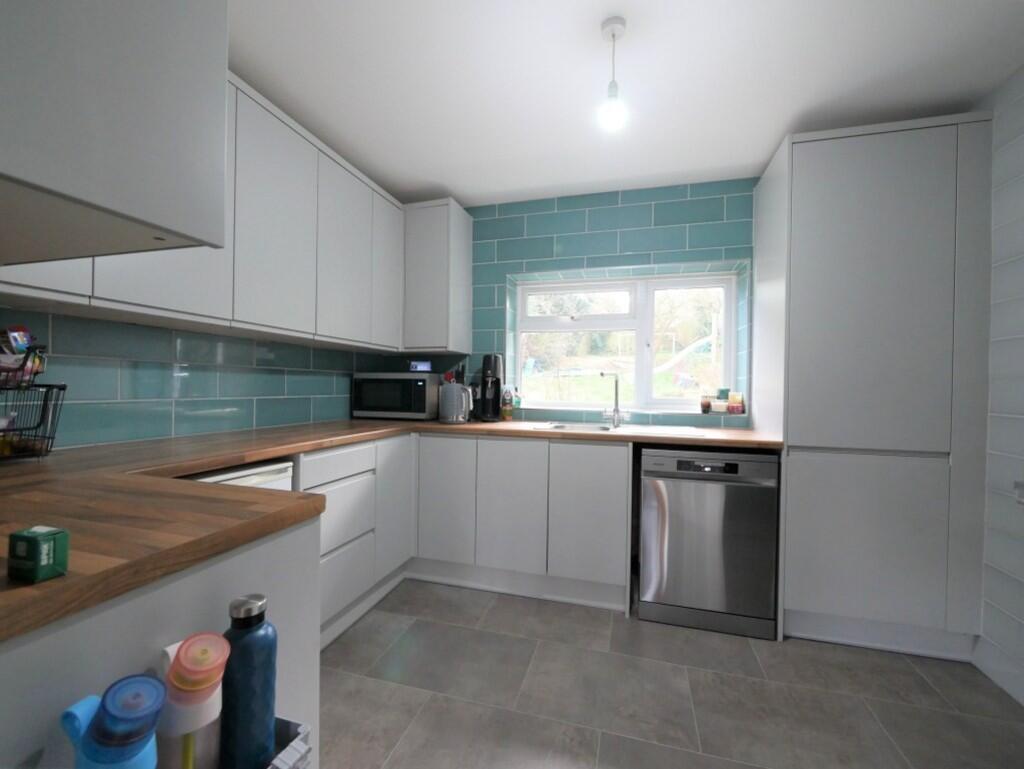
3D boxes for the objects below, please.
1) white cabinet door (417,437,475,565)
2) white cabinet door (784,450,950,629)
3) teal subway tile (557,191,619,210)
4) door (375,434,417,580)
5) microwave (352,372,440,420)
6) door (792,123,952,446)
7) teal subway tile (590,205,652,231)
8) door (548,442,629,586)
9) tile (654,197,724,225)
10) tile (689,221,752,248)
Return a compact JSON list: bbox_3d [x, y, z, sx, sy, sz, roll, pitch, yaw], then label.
[{"bbox_3d":[-0.360,0.651,2.340,0.348,0.697,0.020,1,1,15],"label":"white cabinet door"},{"bbox_3d":[1.539,0.663,1.819,0.597,0.720,0.020,1,0,15],"label":"white cabinet door"},{"bbox_3d":[0.485,-1.172,2.665,0.400,0.091,0.010,1,0,15],"label":"teal subway tile"},{"bbox_3d":[-0.636,0.641,2.215,0.020,0.710,0.346,1,0,15],"label":"door"},{"bbox_3d":[-0.754,0.081,2.814,0.487,0.294,0.360,1,0,7],"label":"microwave"},{"bbox_3d":[1.559,-0.403,1.816,0.596,1.371,0.020,1,1,15],"label":"door"},{"bbox_3d":[0.686,-1.056,2.639,0.402,0.151,0.010,1,0,15],"label":"teal subway tile"},{"bbox_3d":[0.389,0.661,2.137,0.398,0.697,0.020,1,1,15],"label":"door"},{"bbox_3d":[1.067,-1.040,2.508,0.400,0.150,0.010,1,0,15],"label":"tile"},{"bbox_3d":[1.248,-0.893,2.489,0.351,0.151,0.010,1,0,15],"label":"tile"}]

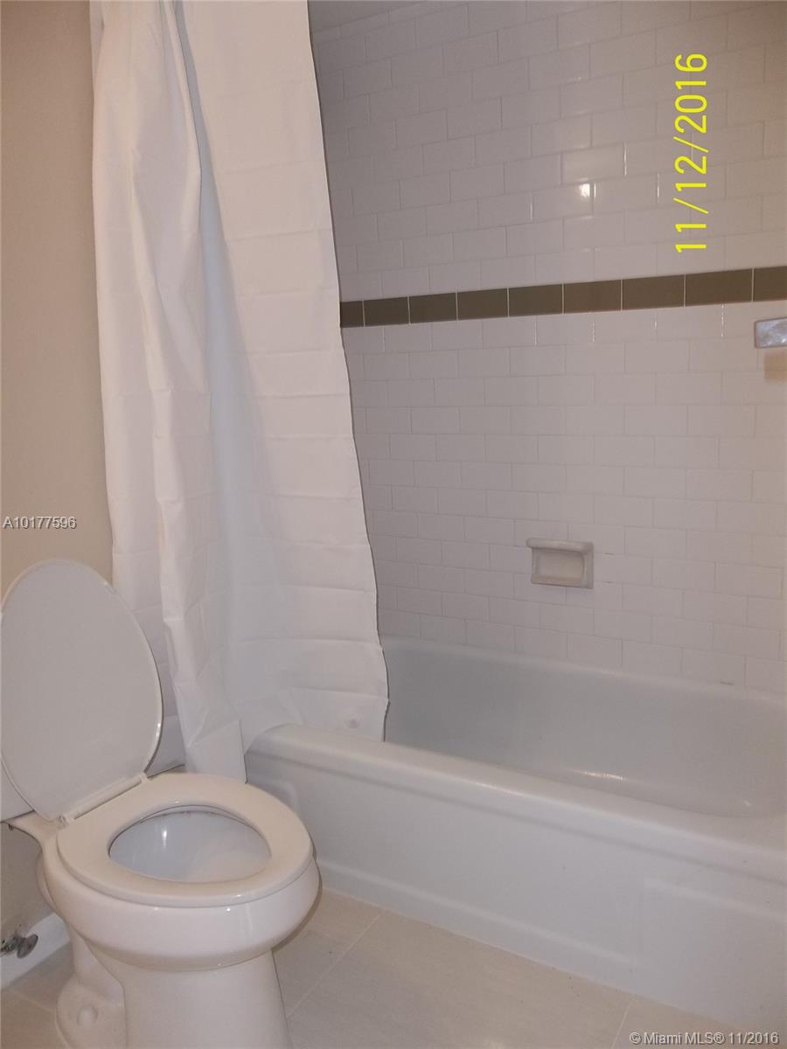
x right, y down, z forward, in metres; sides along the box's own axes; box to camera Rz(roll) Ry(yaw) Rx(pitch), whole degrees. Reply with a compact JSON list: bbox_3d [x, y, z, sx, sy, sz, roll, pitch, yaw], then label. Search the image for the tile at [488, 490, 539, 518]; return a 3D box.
[{"bbox_3d":[0.334,-0.056,2.267,0.152,0.076,0.009,4,14,30],"label":"tile"}]

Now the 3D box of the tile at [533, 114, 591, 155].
[{"bbox_3d":[0.411,-0.947,1.994,0.152,0.076,0.009,4,14,30],"label":"tile"}]

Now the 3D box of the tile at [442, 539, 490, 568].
[{"bbox_3d":[0.210,0.087,2.384,0.152,0.076,0.008,4,14,30],"label":"tile"}]

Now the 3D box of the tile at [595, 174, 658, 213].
[{"bbox_3d":[0.552,-0.790,1.955,0.152,0.076,0.010,4,14,30],"label":"tile"}]

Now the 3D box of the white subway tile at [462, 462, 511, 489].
[{"bbox_3d":[0.264,-0.136,2.295,0.152,0.076,0.008,4,14,30],"label":"white subway tile"}]

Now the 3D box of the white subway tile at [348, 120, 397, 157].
[{"bbox_3d":[-0.055,-1.058,2.247,0.152,0.076,0.009,4,14,30],"label":"white subway tile"}]

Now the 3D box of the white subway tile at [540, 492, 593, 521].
[{"bbox_3d":[0.465,-0.044,2.194,0.152,0.076,0.010,4,14,30],"label":"white subway tile"}]

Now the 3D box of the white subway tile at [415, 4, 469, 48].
[{"bbox_3d":[0.129,-1.270,2.088,0.152,0.076,0.008,4,14,30],"label":"white subway tile"}]

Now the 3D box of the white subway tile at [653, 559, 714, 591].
[{"bbox_3d":[0.737,0.127,2.070,0.152,0.076,0.009,4,14,30],"label":"white subway tile"}]

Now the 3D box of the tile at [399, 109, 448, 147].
[{"bbox_3d":[0.081,-1.065,2.196,0.152,0.076,0.009,4,14,29],"label":"tile"}]

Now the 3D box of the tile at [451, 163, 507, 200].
[{"bbox_3d":[0.230,-0.920,2.196,0.153,0.076,0.009,4,14,29],"label":"tile"}]

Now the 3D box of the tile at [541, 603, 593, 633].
[{"bbox_3d":[0.494,0.266,2.325,0.153,0.076,0.009,4,14,29],"label":"tile"}]

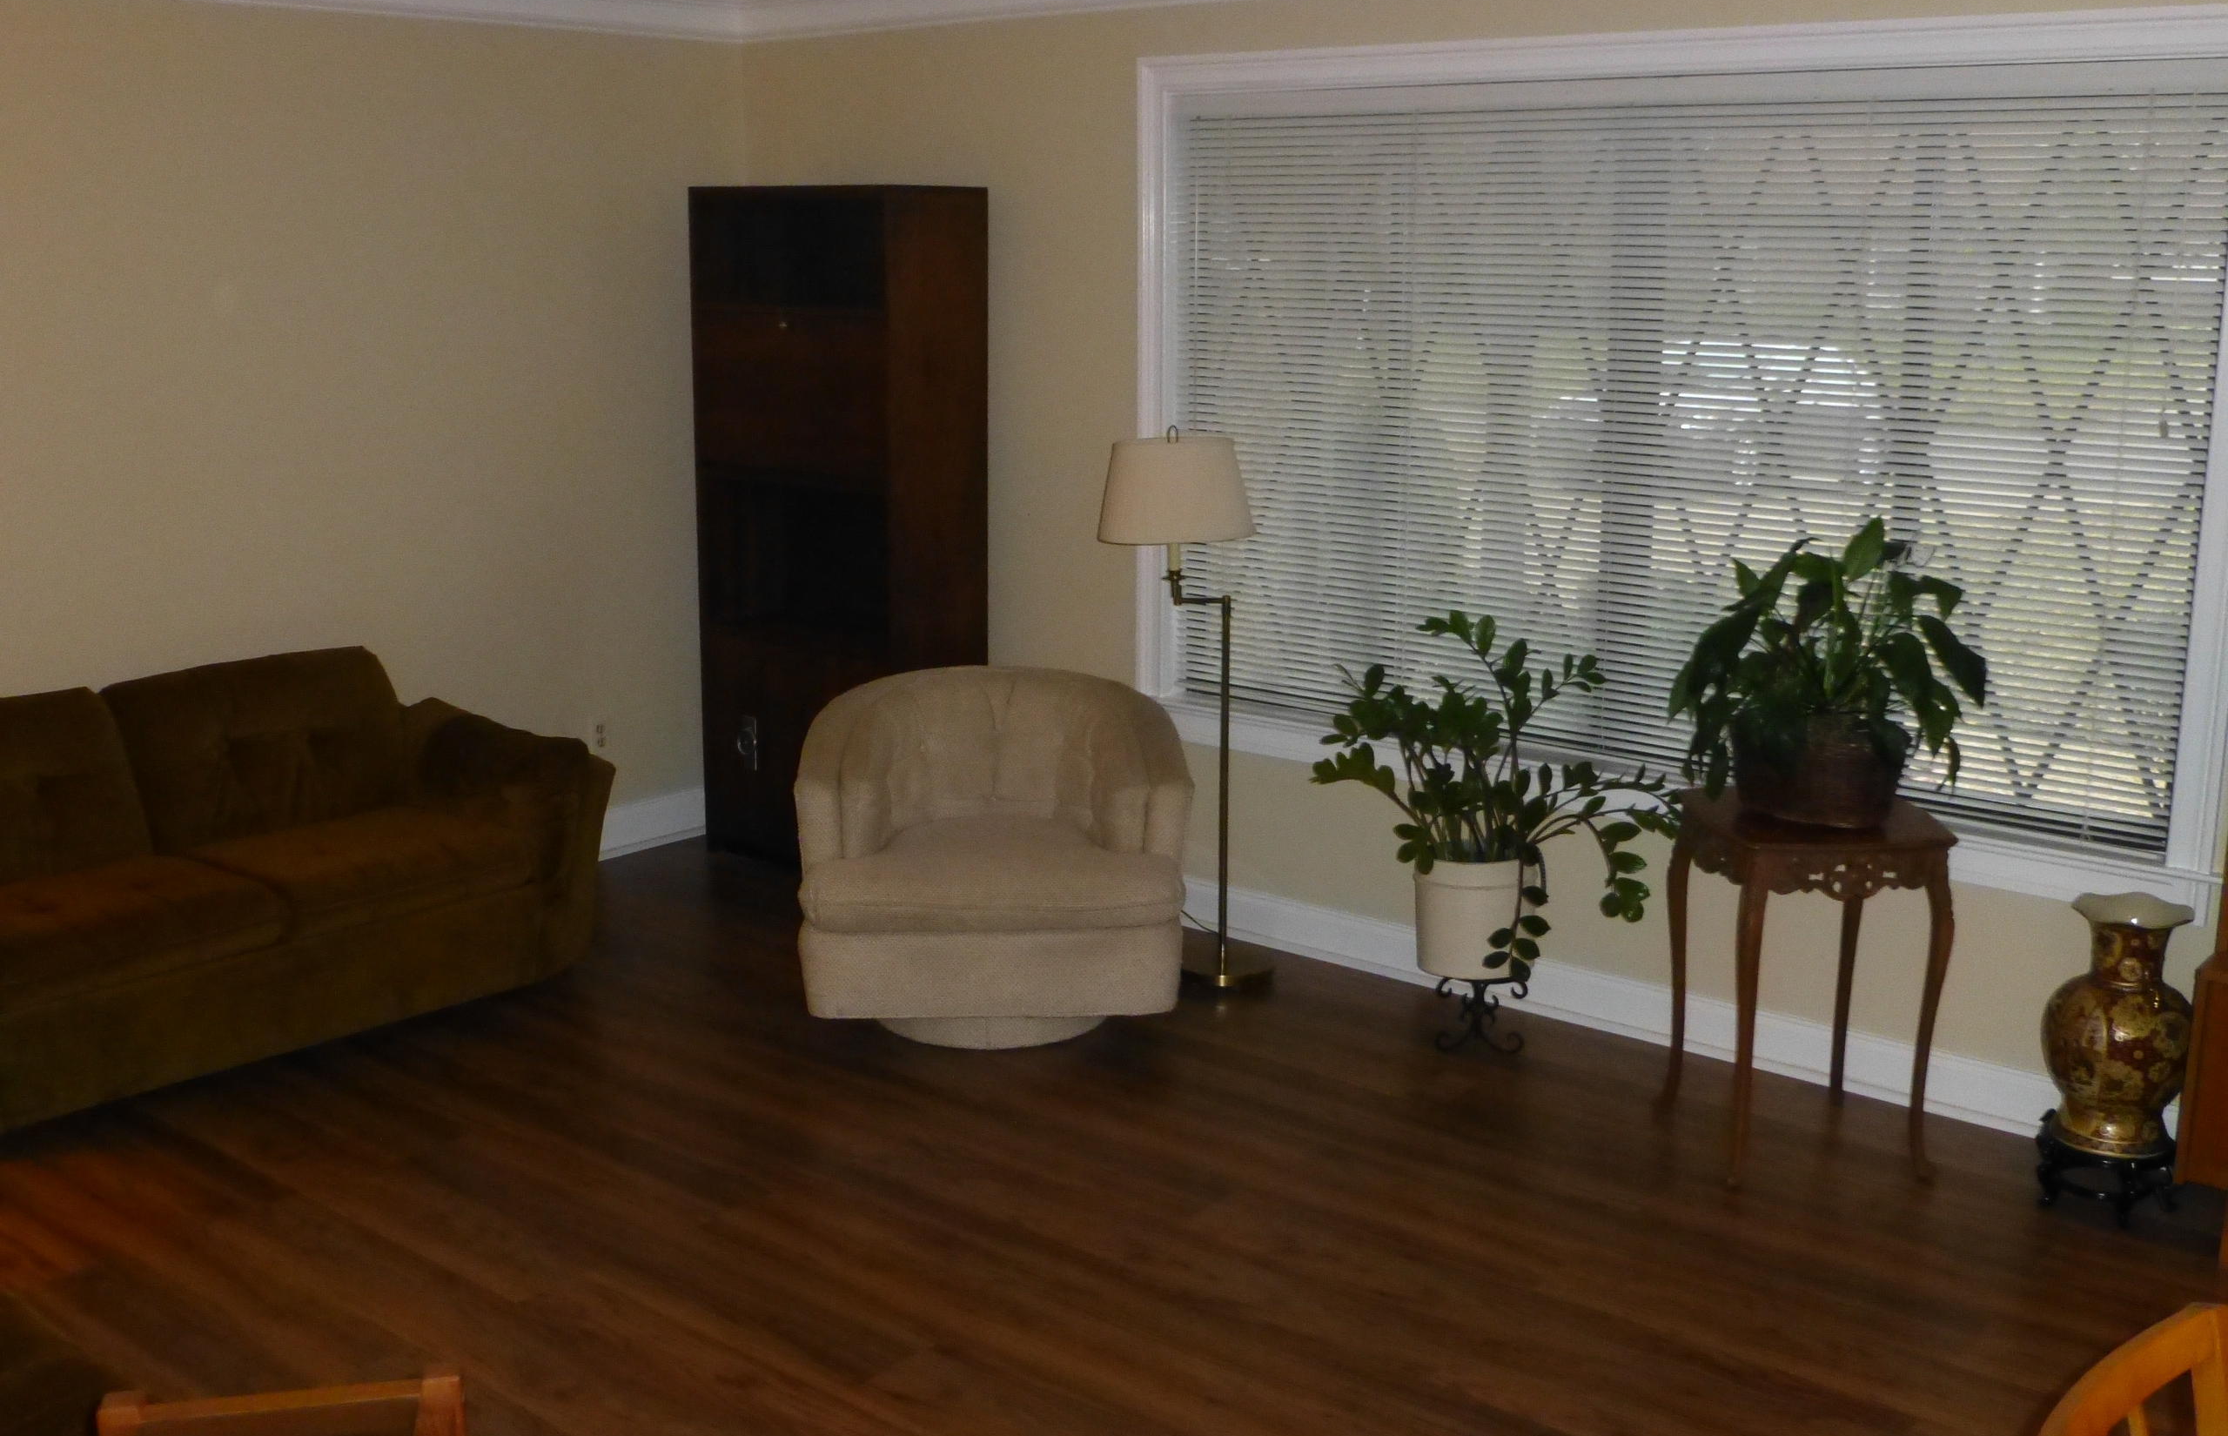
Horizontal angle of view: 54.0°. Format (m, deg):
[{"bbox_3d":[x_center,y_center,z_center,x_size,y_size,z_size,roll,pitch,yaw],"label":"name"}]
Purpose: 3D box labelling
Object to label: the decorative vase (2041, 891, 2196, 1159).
[{"bbox_3d":[1.845,0.557,4.019,0.257,0.450,0.257,6,14,25],"label":"decorative vase"}]

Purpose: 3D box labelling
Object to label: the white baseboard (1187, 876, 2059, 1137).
[{"bbox_3d":[1.004,0.620,5.004,2.430,0.139,0.025,10,17,38],"label":"white baseboard"}]

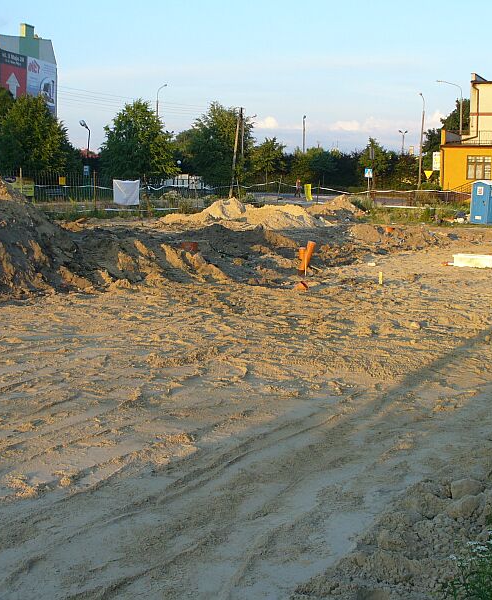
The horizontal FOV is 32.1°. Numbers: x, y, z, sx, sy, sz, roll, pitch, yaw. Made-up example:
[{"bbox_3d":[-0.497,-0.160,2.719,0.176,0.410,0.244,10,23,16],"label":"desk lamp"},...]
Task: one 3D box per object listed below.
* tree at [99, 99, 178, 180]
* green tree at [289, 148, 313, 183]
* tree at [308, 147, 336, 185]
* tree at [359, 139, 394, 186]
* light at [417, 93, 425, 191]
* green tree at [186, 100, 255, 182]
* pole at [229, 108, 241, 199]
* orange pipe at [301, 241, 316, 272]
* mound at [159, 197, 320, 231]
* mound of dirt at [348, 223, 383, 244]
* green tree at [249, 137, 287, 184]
[{"bbox_3d":[-8.800,-12.377,70.000,6.300,8.000,6.200,1,8,-7],"label":"tree"},{"bbox_3d":[5.481,-12.711,86.000,2.500,4.900,2.500,2,8,0],"label":"green tree"},{"bbox_3d":[8.100,-13.755,89.702,2.800,4.500,2.800,1,8,0],"label":"tree"},{"bbox_3d":[13.640,-13.919,88.650,3.500,5.300,3.500,1,8,0],"label":"tree"},{"bbox_3d":[15.787,-14.174,77.405,0.350,9.000,0.900,5,8,25],"label":"light"},{"bbox_3d":[-2.355,-13.209,76.000,5.700,8.300,5.700,1,8,-2],"label":"green tree"},{"bbox_3d":[-0.956,-12.549,73.497,0.950,7.600,0.400,1,8,0],"label":"pole"},{"bbox_3d":[1.535,-1.081,21.000,0.380,0.740,0.220,2,8,0],"label":"orange pipe"},{"bbox_3d":[-0.153,-3.843,37.300,6.800,1.150,4.000,2,8,0],"label":"mound"},{"bbox_3d":[3.779,-2.126,26.967,1.000,0.500,1.000,1,8,0],"label":"mound of dirt"},{"bbox_3d":[2.348,-13.715,86.643,3.500,5.400,3.500,1,8,0],"label":"green tree"}]

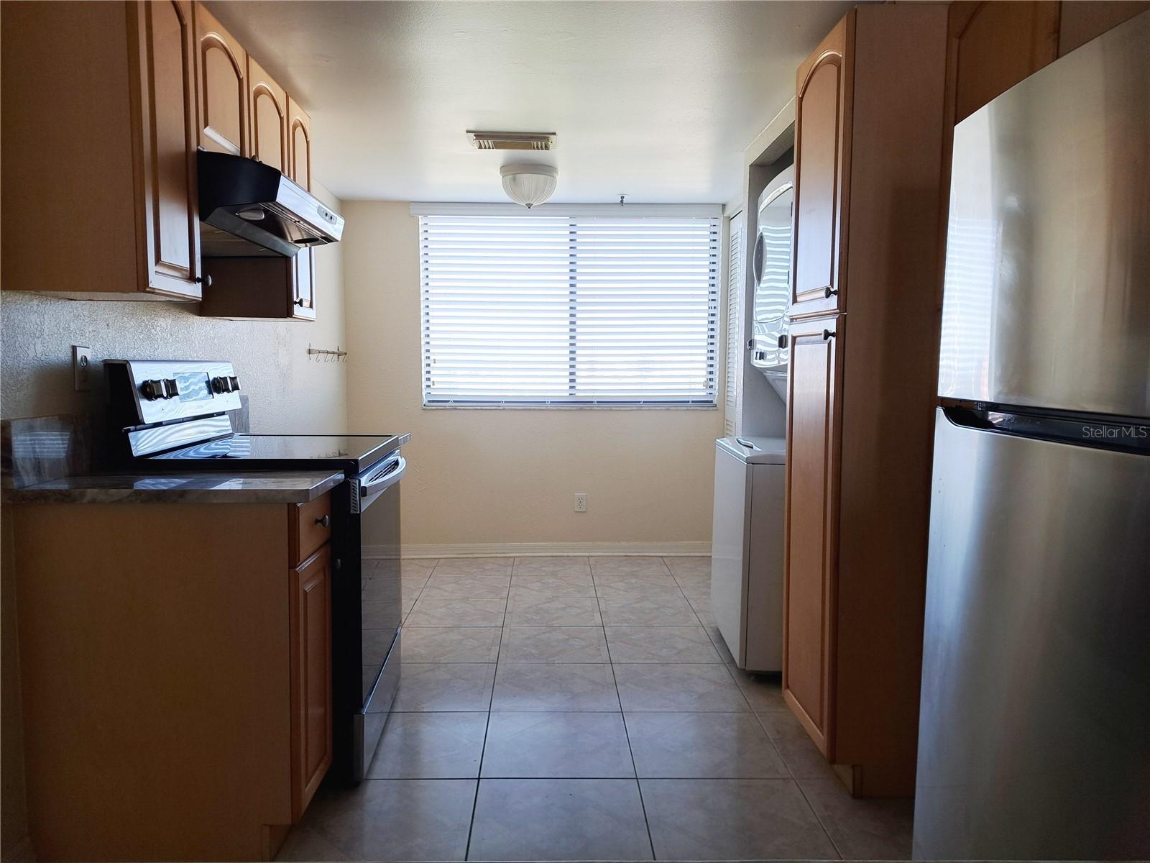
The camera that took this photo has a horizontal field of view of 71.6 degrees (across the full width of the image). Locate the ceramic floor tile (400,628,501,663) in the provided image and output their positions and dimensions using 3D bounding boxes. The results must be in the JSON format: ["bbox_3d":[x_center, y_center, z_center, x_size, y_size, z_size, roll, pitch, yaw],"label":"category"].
[{"bbox_3d":[-0.549,0.919,3.428,0.457,0.010,0.457,1,5,-2],"label":"ceramic floor tile"}]

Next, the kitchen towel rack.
[{"bbox_3d":[-1.318,-0.414,4.245,0.060,0.096,0.740,0,5,-2],"label":"kitchen towel rack"}]

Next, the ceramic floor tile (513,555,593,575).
[{"bbox_3d":[-0.137,0.803,4.752,0.453,0.010,0.450,0,5,-2],"label":"ceramic floor tile"}]

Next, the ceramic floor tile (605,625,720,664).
[{"bbox_3d":[0.367,0.920,3.438,0.455,0.010,0.455,0,4,-2],"label":"ceramic floor tile"}]

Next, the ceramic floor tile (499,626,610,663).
[{"bbox_3d":[-0.088,0.915,3.410,0.453,0.010,0.450,0,5,-2],"label":"ceramic floor tile"}]

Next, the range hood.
[{"bbox_3d":[-1.060,-0.680,2.475,0.500,0.185,0.745,0,4,-2],"label":"range hood"}]

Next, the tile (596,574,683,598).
[{"bbox_3d":[0.338,0.854,4.367,0.457,0.010,0.457,1,5,-2],"label":"tile"}]

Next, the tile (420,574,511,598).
[{"bbox_3d":[-0.583,0.846,4.333,0.457,0.010,0.457,1,5,-2],"label":"tile"}]

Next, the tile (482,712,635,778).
[{"bbox_3d":[-0.057,0.986,2.511,0.455,0.010,0.455,0,4,-2],"label":"tile"}]

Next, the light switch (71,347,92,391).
[{"bbox_3d":[-1.261,-0.161,2.048,0.008,0.117,0.073,0,4,-2],"label":"light switch"}]

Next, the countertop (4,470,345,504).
[{"bbox_3d":[-0.934,0.129,1.939,0.663,0.032,0.334,1,5,-2],"label":"countertop"}]

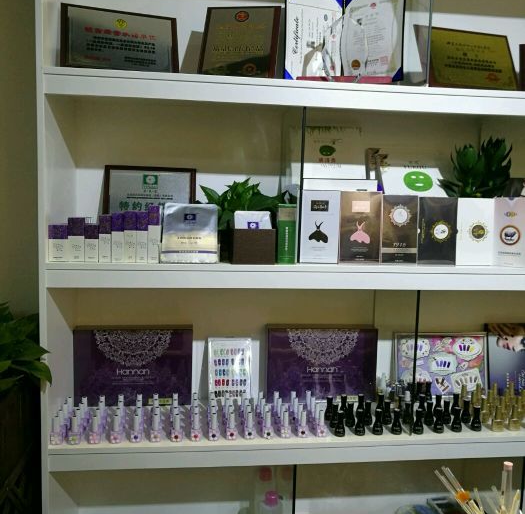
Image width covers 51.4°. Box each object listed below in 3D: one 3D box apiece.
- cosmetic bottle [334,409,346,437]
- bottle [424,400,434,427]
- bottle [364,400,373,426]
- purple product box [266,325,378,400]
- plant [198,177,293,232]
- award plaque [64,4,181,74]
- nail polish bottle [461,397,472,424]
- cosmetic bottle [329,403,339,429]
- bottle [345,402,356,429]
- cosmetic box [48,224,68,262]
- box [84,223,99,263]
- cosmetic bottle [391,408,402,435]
[{"bbox_3d":[0.221,0.469,1.544,0.029,0.072,0.028,1,6,-7],"label":"cosmetic bottle"},{"bbox_3d":[0.501,0.467,1.636,0.029,0.073,0.028,1,6,-7],"label":"bottle"},{"bbox_3d":[0.334,0.493,1.723,0.032,0.074,0.032,1,5,-7],"label":"bottle"},{"bbox_3d":[0.213,0.384,1.974,0.399,0.267,0.061,1,5,-7],"label":"purple product box"},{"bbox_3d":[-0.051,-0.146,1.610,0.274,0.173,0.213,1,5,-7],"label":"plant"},{"bbox_3d":[-0.406,-0.605,1.570,0.326,0.237,0.018,0,-17,-18],"label":"award plaque"},{"bbox_3d":[0.629,0.475,1.684,0.029,0.067,0.029,1,5,-7],"label":"nail polish bottle"},{"bbox_3d":[0.226,0.493,1.704,0.032,0.073,0.032,1,5,-7],"label":"cosmetic bottle"},{"bbox_3d":[0.276,0.493,1.712,0.032,0.073,0.032,1,5,-7],"label":"bottle"},{"bbox_3d":[-0.572,-0.038,1.548,0.053,0.103,0.050,1,5,-7],"label":"cosmetic box"},{"bbox_3d":[-0.479,-0.037,1.544,0.037,0.105,0.037,1,5,-7],"label":"box"},{"bbox_3d":[0.410,0.500,1.664,0.033,0.074,0.033,1,5,-7],"label":"cosmetic bottle"}]

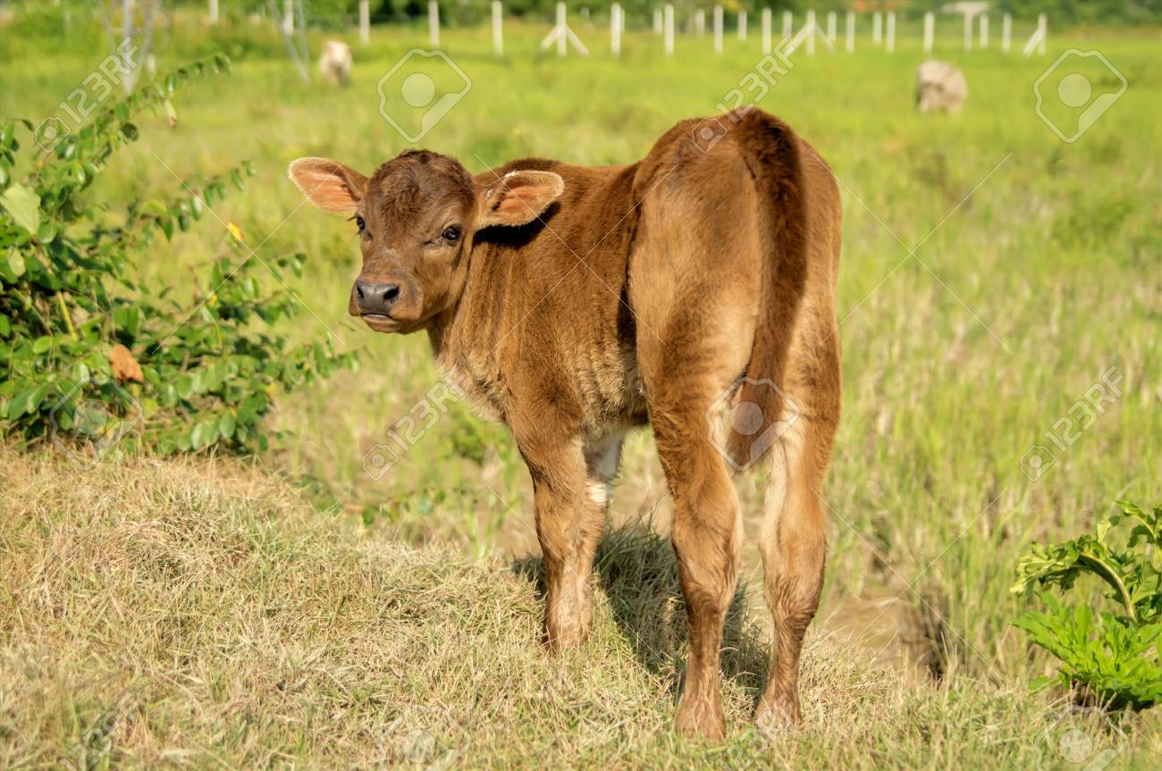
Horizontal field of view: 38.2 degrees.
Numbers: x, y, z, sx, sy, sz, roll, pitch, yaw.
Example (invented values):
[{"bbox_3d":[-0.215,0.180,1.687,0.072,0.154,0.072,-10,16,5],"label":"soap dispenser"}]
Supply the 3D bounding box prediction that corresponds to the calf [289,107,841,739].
[{"bbox_3d":[-0.040,0.032,2.712,0.645,0.975,0.860,-6,14,-26],"label":"calf"}]

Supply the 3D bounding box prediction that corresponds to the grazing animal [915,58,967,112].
[{"bbox_3d":[6.151,-5.077,28.500,0.520,1.020,1.550,7,14,28],"label":"grazing animal"}]

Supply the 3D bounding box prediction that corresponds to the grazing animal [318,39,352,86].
[{"bbox_3d":[-4.991,-6.526,34.000,0.550,1.030,1.600,-1,12,-6],"label":"grazing animal"}]

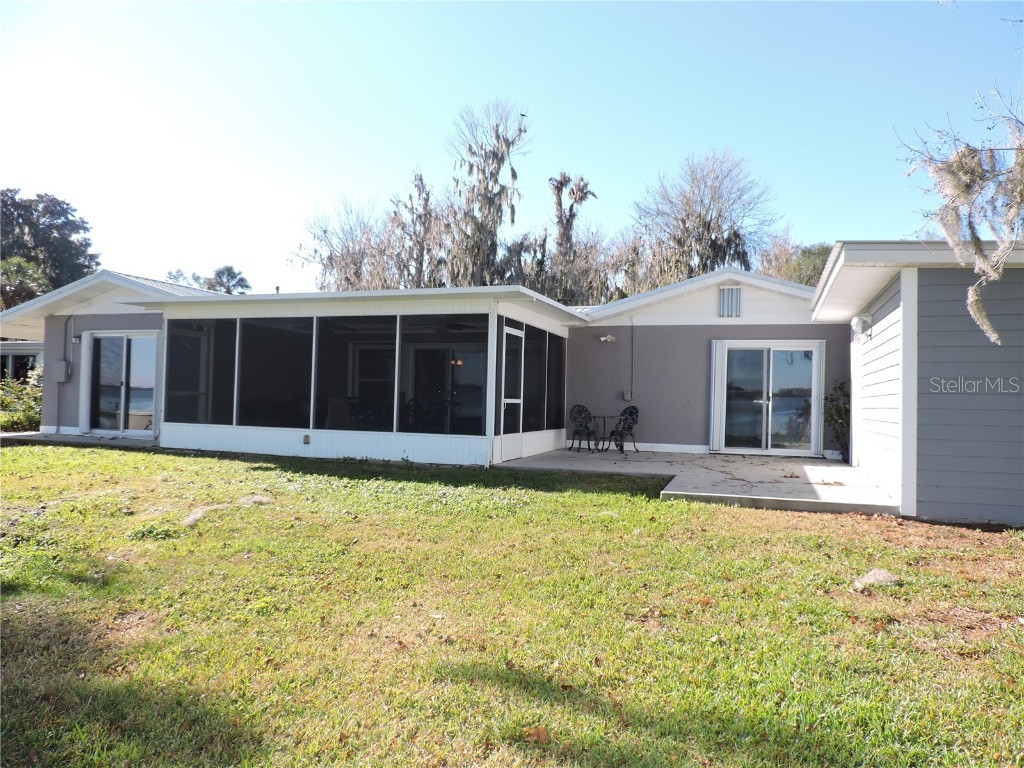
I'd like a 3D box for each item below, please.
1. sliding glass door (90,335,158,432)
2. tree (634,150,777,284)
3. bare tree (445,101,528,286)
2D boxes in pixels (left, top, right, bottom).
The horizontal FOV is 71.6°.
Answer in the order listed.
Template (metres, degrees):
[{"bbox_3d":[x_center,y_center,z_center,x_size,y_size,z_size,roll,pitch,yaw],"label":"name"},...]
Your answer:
[{"bbox_3d":[-7.799,-0.005,14.203,1.780,2.000,0.120,1,-1,20],"label":"sliding glass door"},{"bbox_3d":[9.651,-4.839,35.834,7.200,14.008,7.200,1,-1,15],"label":"tree"},{"bbox_3d":[-1.642,-6.989,39.788,4.845,17.976,4.845,1,-1,-3],"label":"bare tree"}]

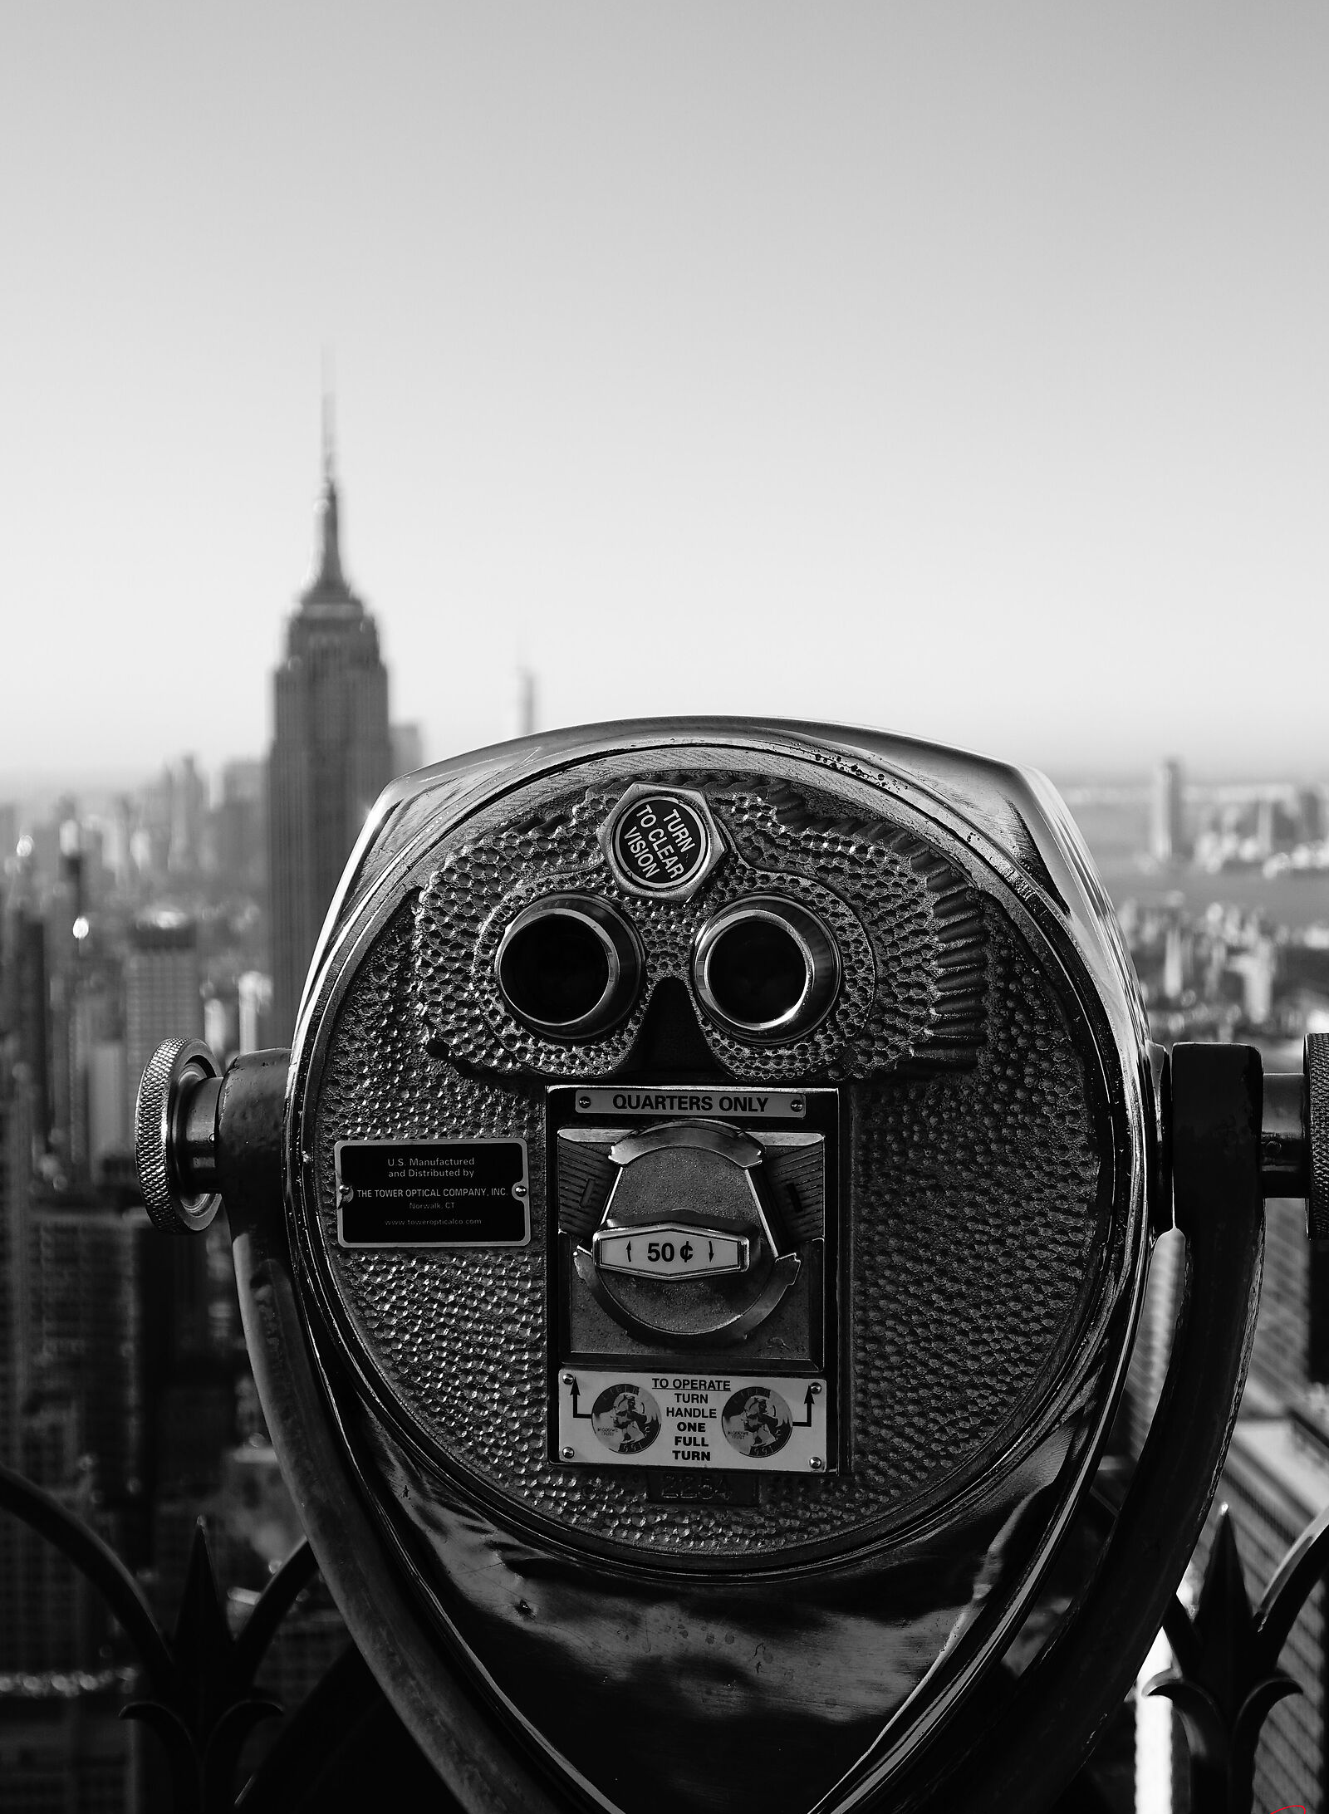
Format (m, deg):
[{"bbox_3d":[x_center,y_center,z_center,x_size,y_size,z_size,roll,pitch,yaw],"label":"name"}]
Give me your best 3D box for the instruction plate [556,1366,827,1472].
[{"bbox_3d":[0.010,0.172,0.965,0.091,0.031,0.002,0,0,11],"label":"instruction plate"}]

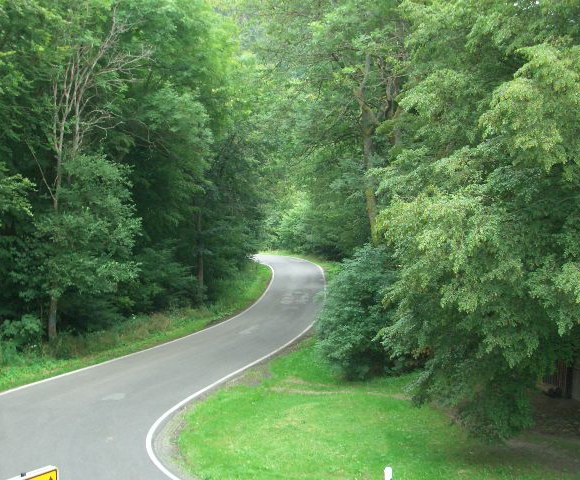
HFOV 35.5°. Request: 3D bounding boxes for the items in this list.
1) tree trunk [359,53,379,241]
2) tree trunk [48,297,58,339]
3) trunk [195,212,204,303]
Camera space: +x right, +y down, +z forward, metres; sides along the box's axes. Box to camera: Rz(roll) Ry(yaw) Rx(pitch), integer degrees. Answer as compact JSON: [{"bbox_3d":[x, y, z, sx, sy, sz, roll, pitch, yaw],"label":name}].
[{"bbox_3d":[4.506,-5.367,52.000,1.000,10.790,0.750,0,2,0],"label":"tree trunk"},{"bbox_3d":[-9.659,3.206,37.000,0.380,1.800,0.360,0,2,0],"label":"tree trunk"},{"bbox_3d":[-5.395,1.043,54.000,0.530,5.360,0.480,0,2,0],"label":"trunk"}]

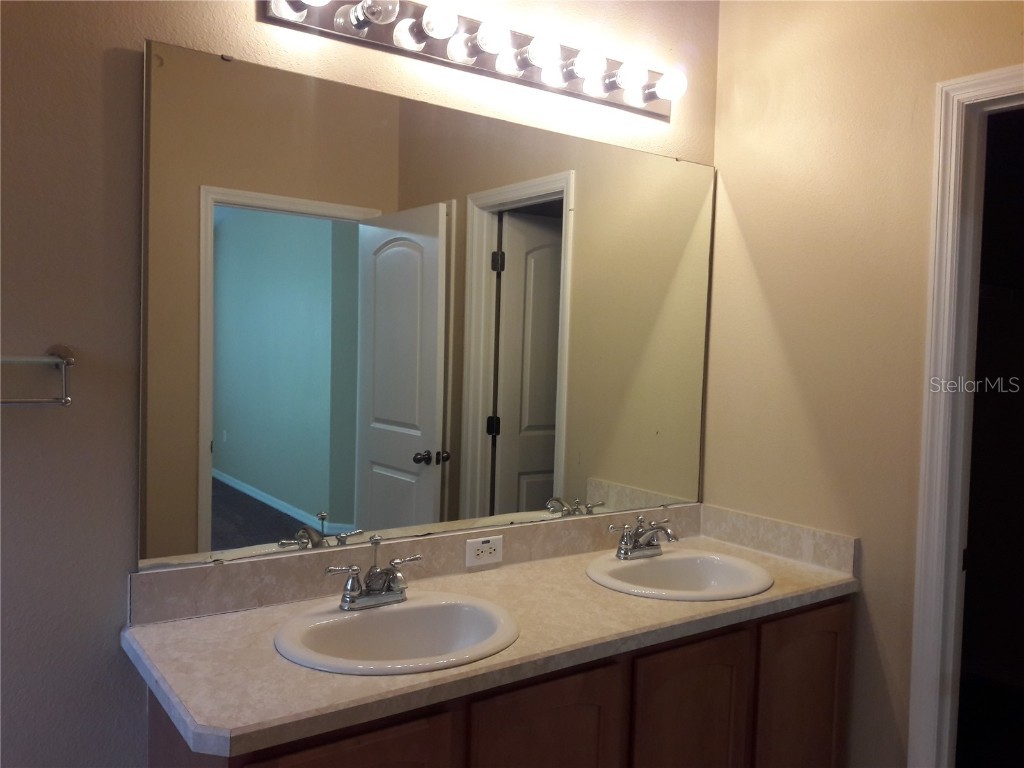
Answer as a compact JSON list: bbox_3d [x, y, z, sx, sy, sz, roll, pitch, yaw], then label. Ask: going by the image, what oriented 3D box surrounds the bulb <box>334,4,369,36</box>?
[{"bbox_3d":[-0.362,-0.828,1.888,0.077,0.077,0.085,0,3,-35],"label":"bulb"}]

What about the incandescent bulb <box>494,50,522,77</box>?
[{"bbox_3d":[-0.004,-0.830,2.141,0.077,0.077,0.085,0,3,-35],"label":"incandescent bulb"}]

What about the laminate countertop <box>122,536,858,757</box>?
[{"bbox_3d":[0.066,0.528,1.944,1.712,0.041,0.567,0,3,-35],"label":"laminate countertop"}]

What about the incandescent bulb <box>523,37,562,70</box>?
[{"bbox_3d":[0.075,-0.837,2.076,0.080,0.080,0.098,0,3,-35],"label":"incandescent bulb"}]

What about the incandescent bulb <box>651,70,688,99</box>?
[{"bbox_3d":[0.441,-0.838,2.335,0.080,0.080,0.098,0,3,-35],"label":"incandescent bulb"}]

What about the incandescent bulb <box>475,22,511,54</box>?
[{"bbox_3d":[-0.048,-0.836,1.990,0.080,0.080,0.098,0,3,-35],"label":"incandescent bulb"}]

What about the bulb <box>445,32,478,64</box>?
[{"bbox_3d":[-0.121,-0.831,2.058,0.077,0.077,0.085,0,3,-35],"label":"bulb"}]

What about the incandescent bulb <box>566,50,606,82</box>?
[{"bbox_3d":[0.197,-0.837,2.162,0.080,0.080,0.098,0,3,-35],"label":"incandescent bulb"}]

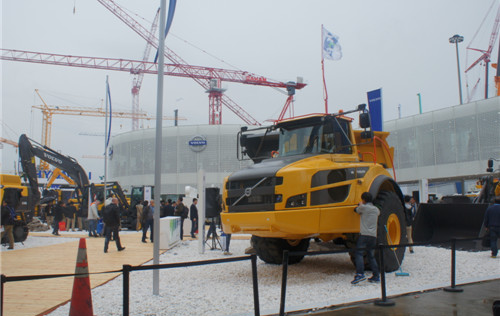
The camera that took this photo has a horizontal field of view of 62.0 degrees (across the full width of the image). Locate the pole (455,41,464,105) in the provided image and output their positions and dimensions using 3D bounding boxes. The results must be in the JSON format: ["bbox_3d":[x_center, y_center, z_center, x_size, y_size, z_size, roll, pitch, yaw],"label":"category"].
[{"bbox_3d":[35.970,-5.851,70.411,0.380,29.139,0.380,-4,-7,27],"label":"pole"}]

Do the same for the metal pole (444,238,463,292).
[{"bbox_3d":[3.599,1.895,7.422,0.320,0.910,0.320,-4,-7,25],"label":"metal pole"}]

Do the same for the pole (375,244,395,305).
[{"bbox_3d":[2.092,1.818,6.518,0.320,0.910,0.320,-3,-7,17],"label":"pole"}]

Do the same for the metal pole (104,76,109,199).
[{"bbox_3d":[-6.183,-0.019,17.811,0.090,7.135,0.090,1,-7,-19],"label":"metal pole"}]

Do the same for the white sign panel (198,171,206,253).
[{"bbox_3d":[-1.489,1.667,13.029,0.150,2.610,0.150,0,-6,-6],"label":"white sign panel"}]

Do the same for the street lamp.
[{"bbox_3d":[35.942,-6.288,70.364,2.500,29.999,2.500,-4,-7,27],"label":"street lamp"}]

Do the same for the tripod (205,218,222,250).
[{"bbox_3d":[-1.239,2.550,14.095,0.720,1.080,0.720,0,-6,-5],"label":"tripod"}]

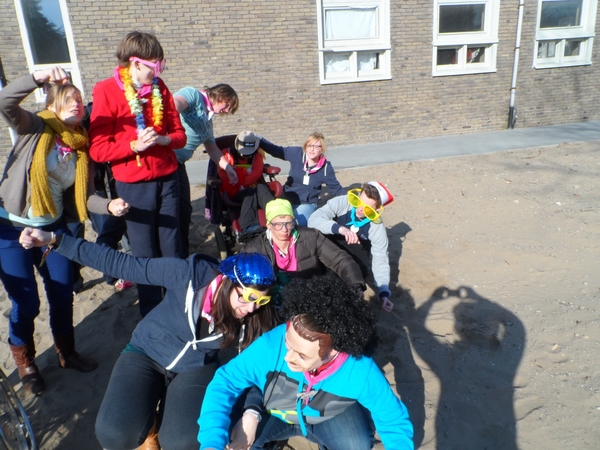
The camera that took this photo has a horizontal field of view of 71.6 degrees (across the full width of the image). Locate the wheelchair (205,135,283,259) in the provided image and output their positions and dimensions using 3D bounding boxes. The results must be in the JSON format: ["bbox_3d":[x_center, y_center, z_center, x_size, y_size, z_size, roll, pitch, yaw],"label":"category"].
[{"bbox_3d":[-0.441,-0.290,3.543,0.650,1.060,1.050,-12,19,-24],"label":"wheelchair"}]

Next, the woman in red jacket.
[{"bbox_3d":[-0.832,-0.170,2.310,0.500,1.670,0.360,-18,22,-37],"label":"woman in red jacket"}]

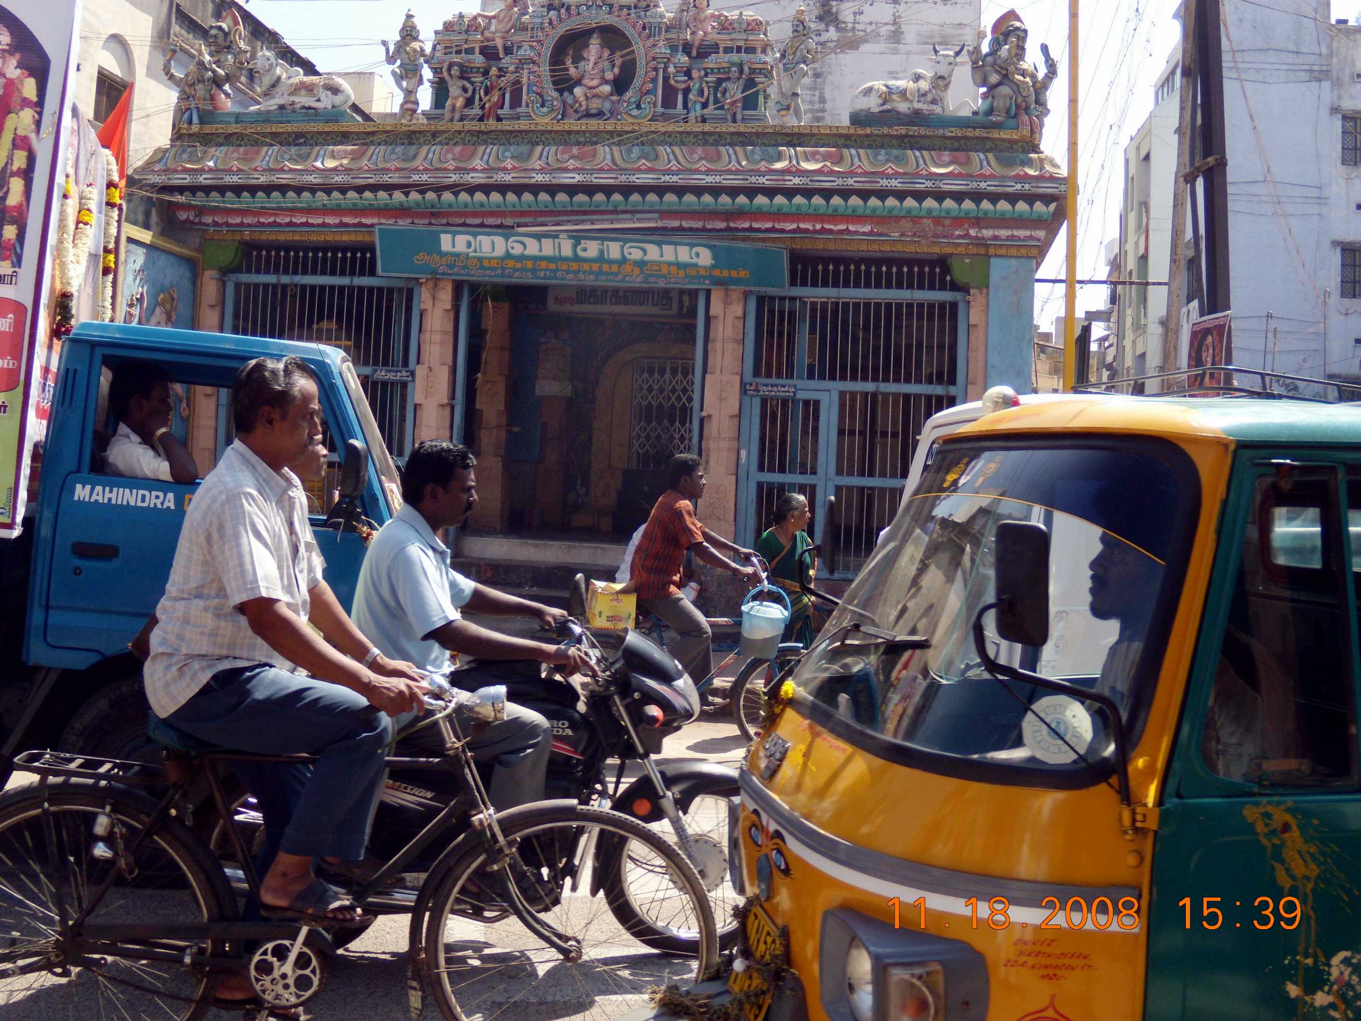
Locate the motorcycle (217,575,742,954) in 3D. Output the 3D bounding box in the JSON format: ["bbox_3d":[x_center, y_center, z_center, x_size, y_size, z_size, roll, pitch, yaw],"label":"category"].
[{"bbox_3d":[-0.600,0.800,4.340,1.950,1.130,0.750,3,-1,-10],"label":"motorcycle"}]

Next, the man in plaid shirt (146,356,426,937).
[{"bbox_3d":[-0.920,0.410,3.320,0.720,1.530,0.560,3,-1,-13],"label":"man in plaid shirt"}]

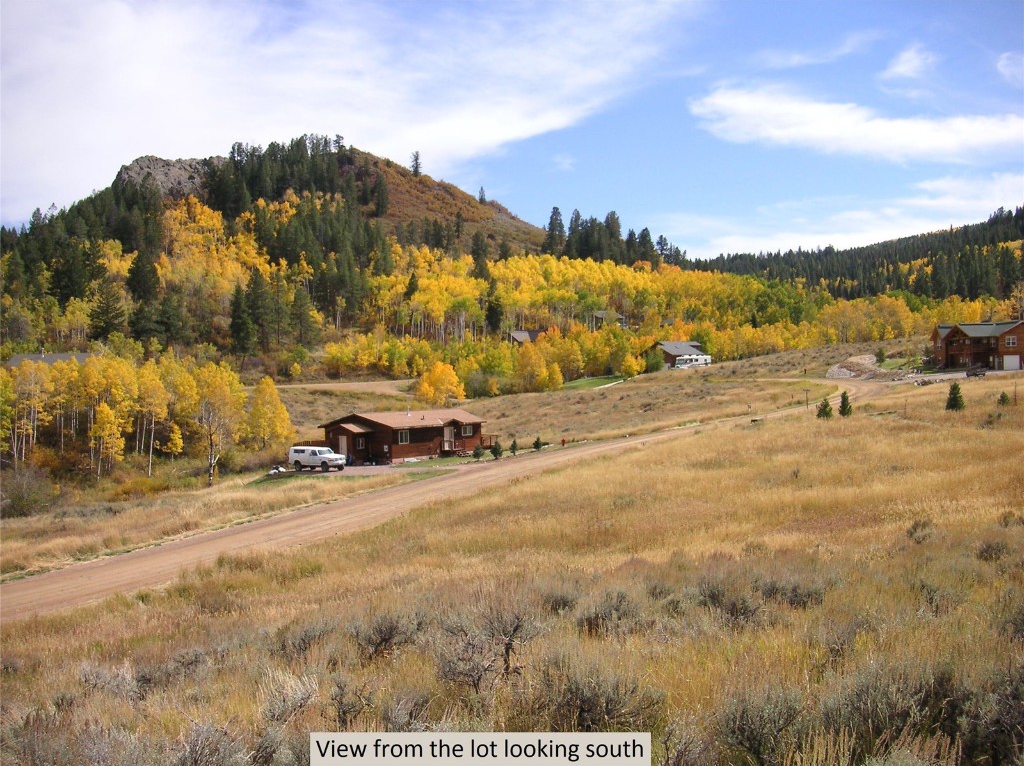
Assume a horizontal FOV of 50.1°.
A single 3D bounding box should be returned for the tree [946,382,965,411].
[{"bbox_3d":[37.237,1.135,92.000,1.597,2.522,1.517,0,0,0],"label":"tree"}]

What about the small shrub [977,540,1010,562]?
[{"bbox_3d":[8.350,2.916,19.000,0.573,0.399,0.544,0,0,0],"label":"small shrub"}]

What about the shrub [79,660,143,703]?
[{"bbox_3d":[-4.585,3.409,12.500,0.731,0.503,0.621,0,0,0],"label":"shrub"}]

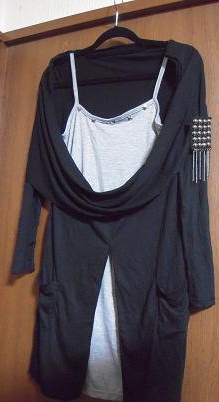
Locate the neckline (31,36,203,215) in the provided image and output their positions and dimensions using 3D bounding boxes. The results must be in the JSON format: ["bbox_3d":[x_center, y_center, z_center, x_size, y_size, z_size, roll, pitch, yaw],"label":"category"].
[{"bbox_3d":[-0.013,-0.190,0.867,0.491,0.476,0.130,0,-5,22],"label":"neckline"}]

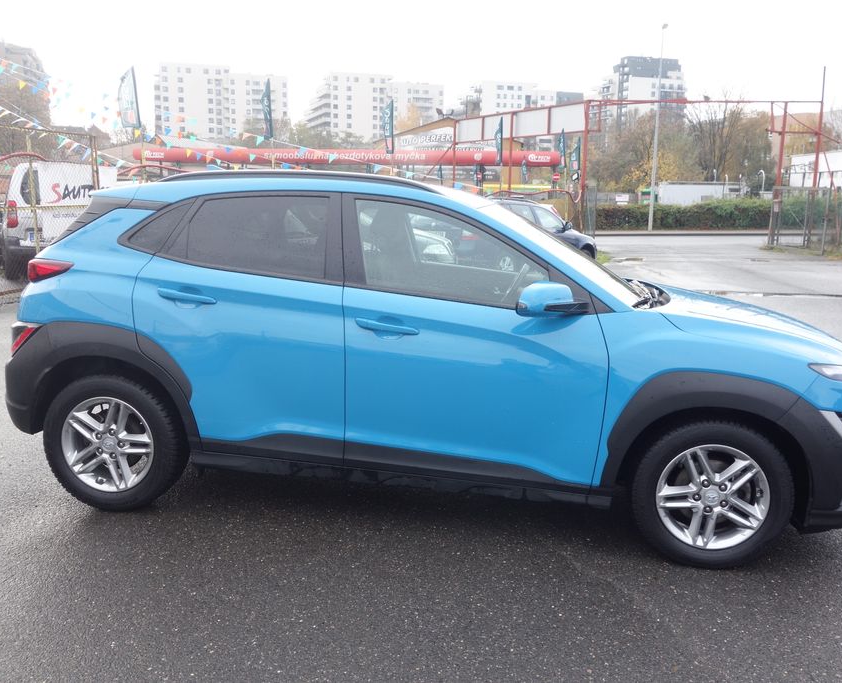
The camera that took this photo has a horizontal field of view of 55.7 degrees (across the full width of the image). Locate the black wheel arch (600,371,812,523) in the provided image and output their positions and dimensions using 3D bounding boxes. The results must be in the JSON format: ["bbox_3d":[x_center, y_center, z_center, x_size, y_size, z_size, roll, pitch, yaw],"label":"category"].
[{"bbox_3d":[1.115,0.406,3.142,0.780,0.550,0.150,3,11,10],"label":"black wheel arch"}]

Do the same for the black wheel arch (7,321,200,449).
[{"bbox_3d":[-1.415,0.166,3.587,0.950,0.540,0.220,4,11,8],"label":"black wheel arch"}]

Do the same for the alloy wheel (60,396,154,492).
[{"bbox_3d":[-1.384,0.448,3.643,0.442,0.442,0.180,4,11,8],"label":"alloy wheel"}]

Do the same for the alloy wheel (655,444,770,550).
[{"bbox_3d":[1.186,0.611,3.287,0.442,0.442,0.180,4,11,8],"label":"alloy wheel"}]

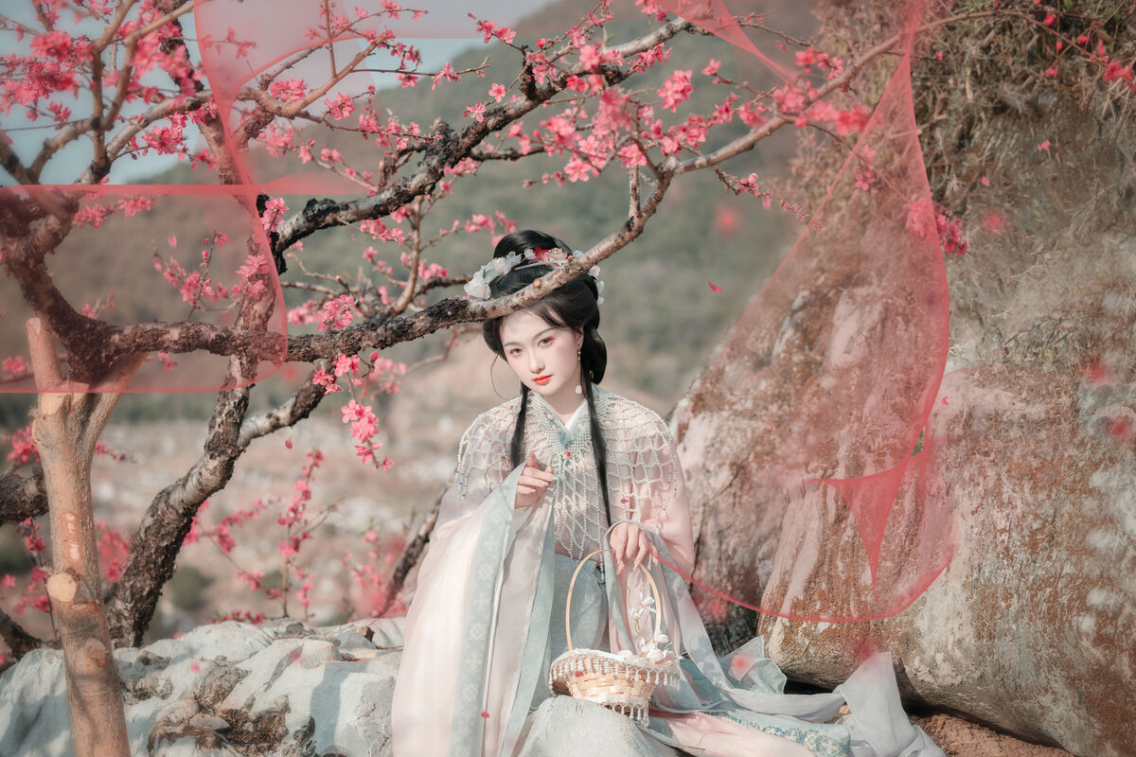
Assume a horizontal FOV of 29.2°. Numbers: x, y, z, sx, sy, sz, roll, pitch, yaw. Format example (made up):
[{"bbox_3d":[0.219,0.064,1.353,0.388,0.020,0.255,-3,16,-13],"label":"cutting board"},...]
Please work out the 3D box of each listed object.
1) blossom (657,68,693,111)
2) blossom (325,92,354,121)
[{"bbox_3d":[0.202,-0.543,4.100,0.068,0.080,0.055,1,2,14],"label":"blossom"},{"bbox_3d":[-0.467,-0.558,4.450,0.062,0.058,0.050,0,2,-3],"label":"blossom"}]

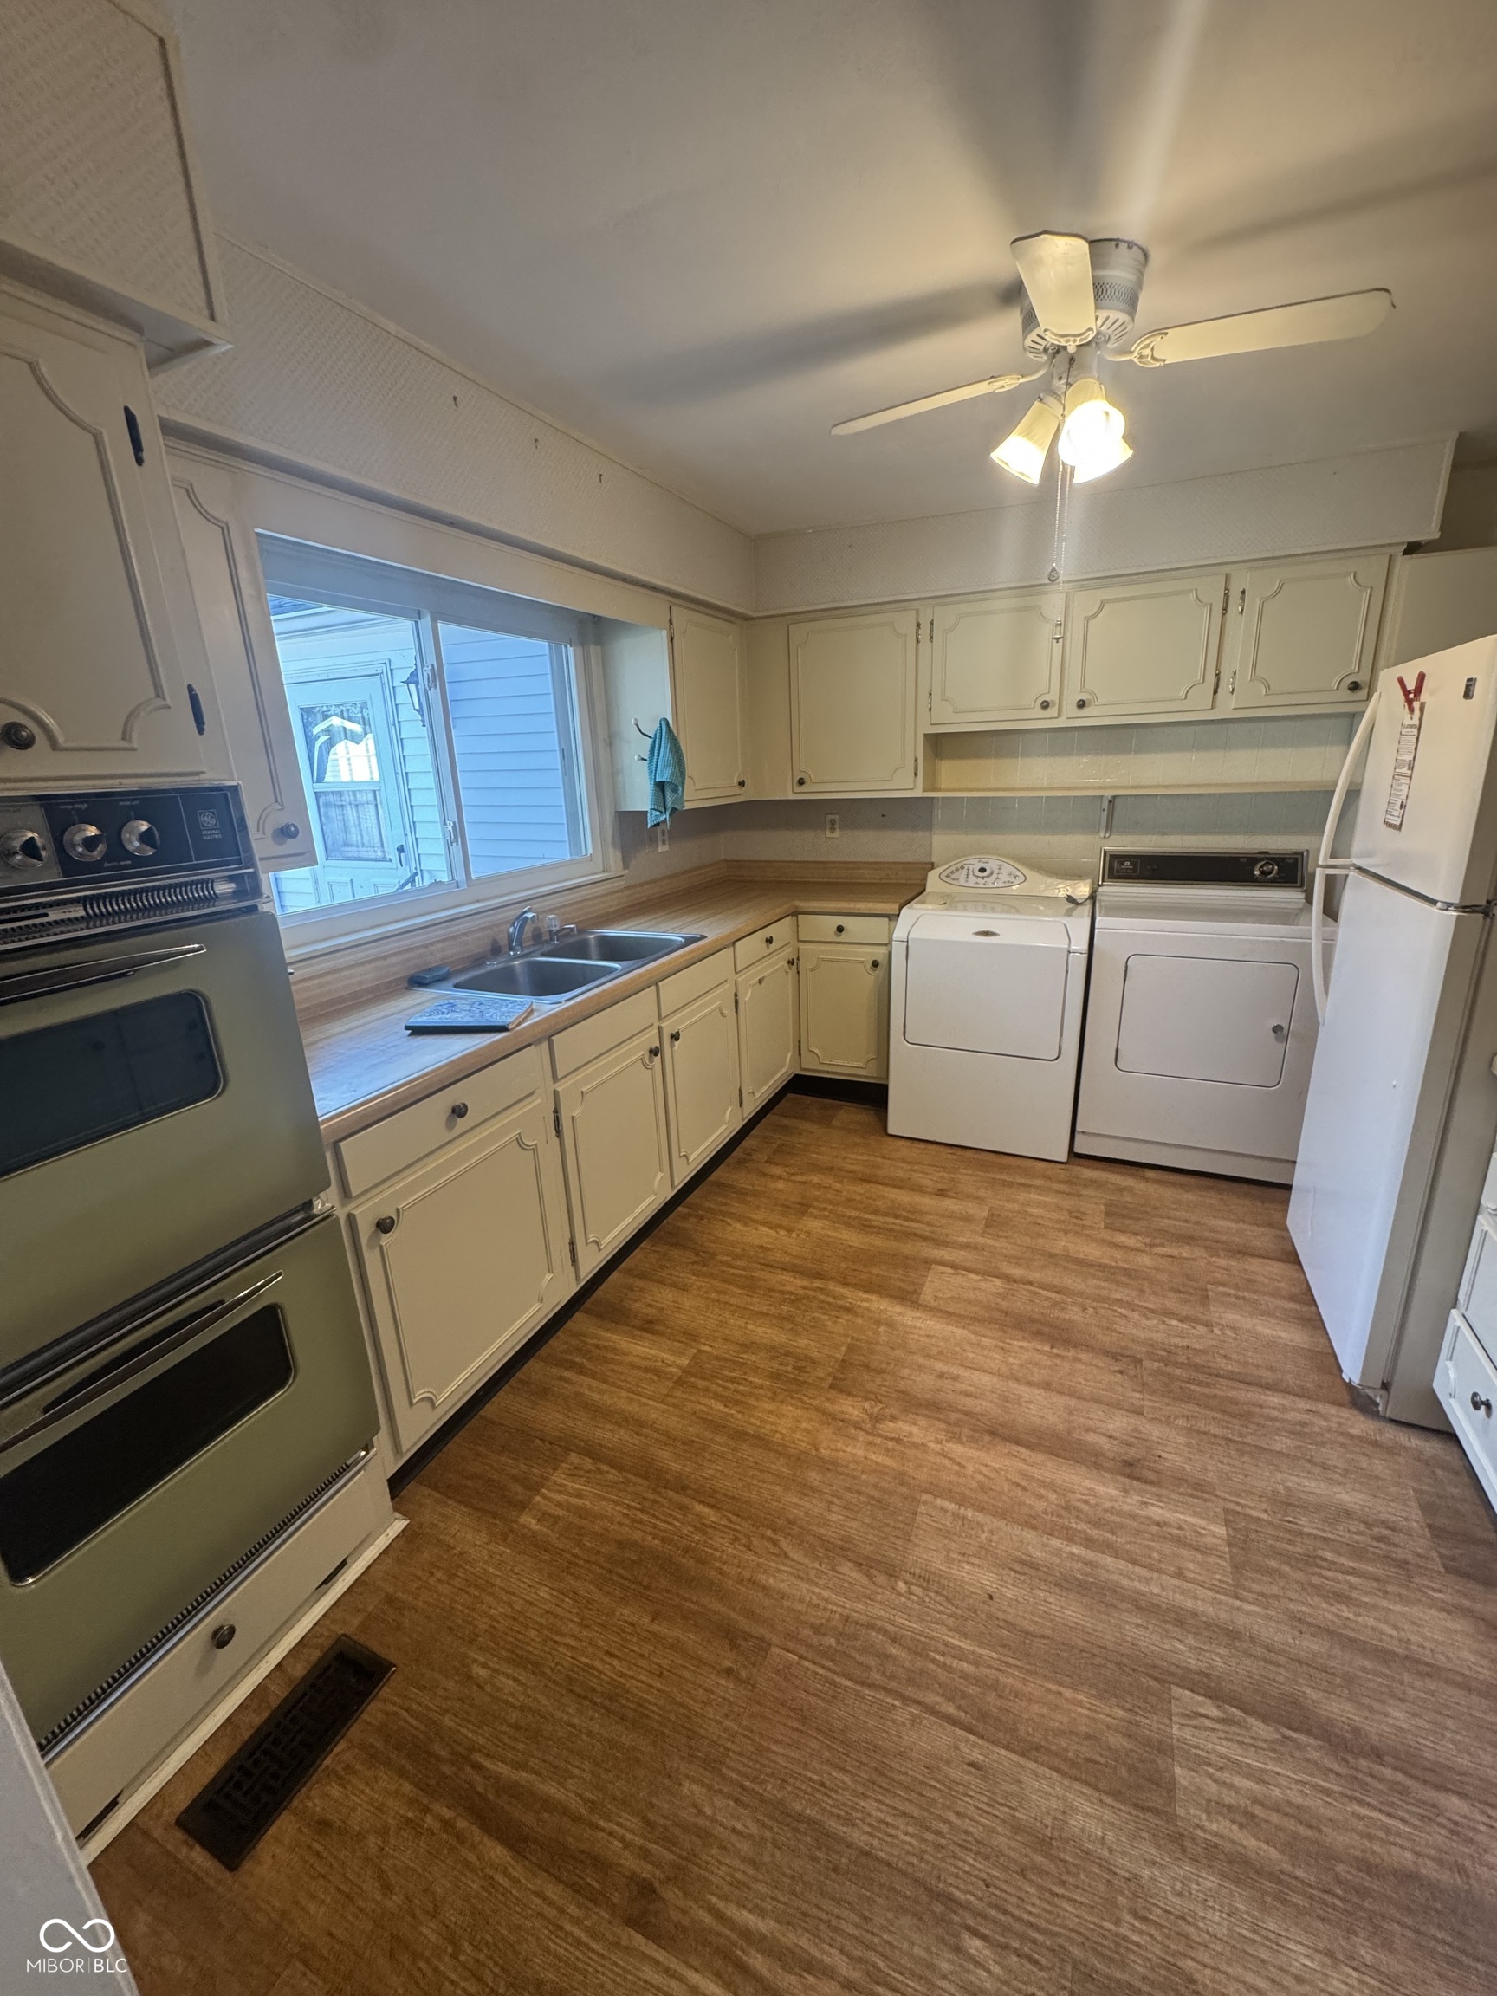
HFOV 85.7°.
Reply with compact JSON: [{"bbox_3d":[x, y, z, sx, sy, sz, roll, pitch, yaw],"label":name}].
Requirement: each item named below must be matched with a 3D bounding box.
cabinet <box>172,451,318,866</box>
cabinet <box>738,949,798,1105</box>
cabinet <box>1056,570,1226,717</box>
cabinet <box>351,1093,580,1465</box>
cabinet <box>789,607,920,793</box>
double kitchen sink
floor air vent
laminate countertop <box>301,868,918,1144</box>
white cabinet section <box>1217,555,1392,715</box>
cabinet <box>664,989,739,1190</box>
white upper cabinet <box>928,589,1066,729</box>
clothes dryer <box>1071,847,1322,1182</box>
[{"bbox_3d":[-1.122,-0.604,1.533,0.325,0.727,0.290,5,18,24],"label":"cabinet"},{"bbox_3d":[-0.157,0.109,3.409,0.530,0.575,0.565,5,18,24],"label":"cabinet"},{"bbox_3d":[1.487,-1.295,3.054,0.494,0.458,0.320,5,18,24],"label":"cabinet"},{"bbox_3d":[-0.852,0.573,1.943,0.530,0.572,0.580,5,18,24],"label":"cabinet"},{"bbox_3d":[0.503,-1.262,3.530,0.555,0.705,0.320,5,18,24],"label":"cabinet"},{"bbox_3d":[-0.557,-0.034,2.555,0.530,0.185,0.837,5,18,24],"label":"double kitchen sink"},{"bbox_3d":[-0.735,1.194,1.305,0.135,0.012,0.294,5,18,24],"label":"floor air vent"},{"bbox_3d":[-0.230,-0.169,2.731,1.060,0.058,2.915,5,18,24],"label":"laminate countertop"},{"bbox_3d":[1.947,-1.264,2.864,0.435,0.458,0.310,5,18,24],"label":"white cabinet section"},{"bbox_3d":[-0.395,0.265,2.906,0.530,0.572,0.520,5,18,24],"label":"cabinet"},{"bbox_3d":[1.019,-1.338,3.262,0.494,0.458,0.320,5,18,24],"label":"white upper cabinet"},{"bbox_3d":[1.706,0.010,3.111,0.722,1.090,0.685,5,18,24],"label":"clothes dryer"}]

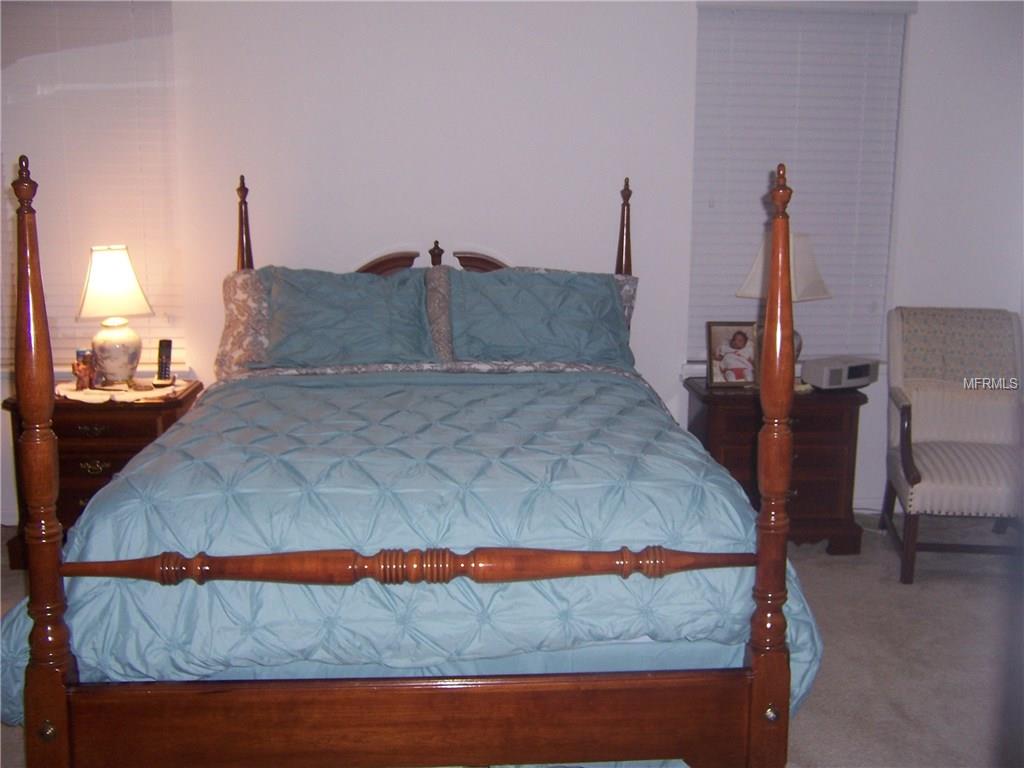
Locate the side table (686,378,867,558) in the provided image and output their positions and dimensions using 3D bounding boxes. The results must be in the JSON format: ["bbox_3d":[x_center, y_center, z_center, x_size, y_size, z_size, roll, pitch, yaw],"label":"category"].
[{"bbox_3d":[1.094,0.340,4.158,0.655,0.655,0.430,0,9,-3],"label":"side table"}]

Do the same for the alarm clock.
[{"bbox_3d":[1.401,-0.046,4.175,0.275,0.100,0.145,-4,10,-22],"label":"alarm clock"}]

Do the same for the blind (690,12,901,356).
[{"bbox_3d":[1.236,-0.852,4.262,0.902,1.523,0.055,0,9,-3],"label":"blind"}]

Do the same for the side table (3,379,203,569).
[{"bbox_3d":[-1.648,0.358,4.003,0.655,0.655,0.430,0,9,-3],"label":"side table"}]

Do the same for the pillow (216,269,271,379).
[{"bbox_3d":[-0.788,-0.246,3.946,0.780,0.450,0.180,0,-9,-3],"label":"pillow"}]

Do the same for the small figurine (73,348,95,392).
[{"bbox_3d":[-1.736,-0.059,3.960,0.085,0.165,0.070,-3,10,-18],"label":"small figurine"}]

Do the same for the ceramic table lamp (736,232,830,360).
[{"bbox_3d":[1.134,-0.308,4.087,0.275,0.645,0.275,9,13,41],"label":"ceramic table lamp"}]

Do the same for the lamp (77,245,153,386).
[{"bbox_3d":[-1.639,-0.281,4.030,0.280,0.575,0.280,-2,10,-11],"label":"lamp"}]

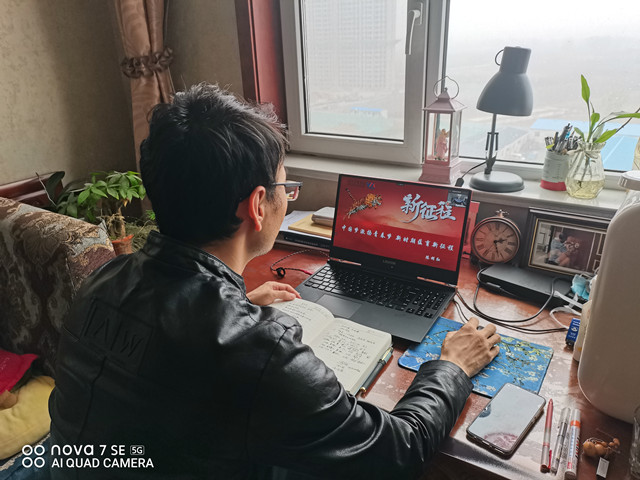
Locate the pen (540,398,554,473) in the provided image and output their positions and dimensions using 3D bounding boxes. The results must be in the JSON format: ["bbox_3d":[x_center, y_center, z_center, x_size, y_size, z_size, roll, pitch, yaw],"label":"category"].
[{"bbox_3d":[0.365,0.305,0.764,0.015,0.013,0.161,9,26,25],"label":"pen"}]

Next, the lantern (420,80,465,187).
[{"bbox_3d":[0.359,-0.319,1.391,0.100,0.292,0.100,13,29,33],"label":"lantern"}]

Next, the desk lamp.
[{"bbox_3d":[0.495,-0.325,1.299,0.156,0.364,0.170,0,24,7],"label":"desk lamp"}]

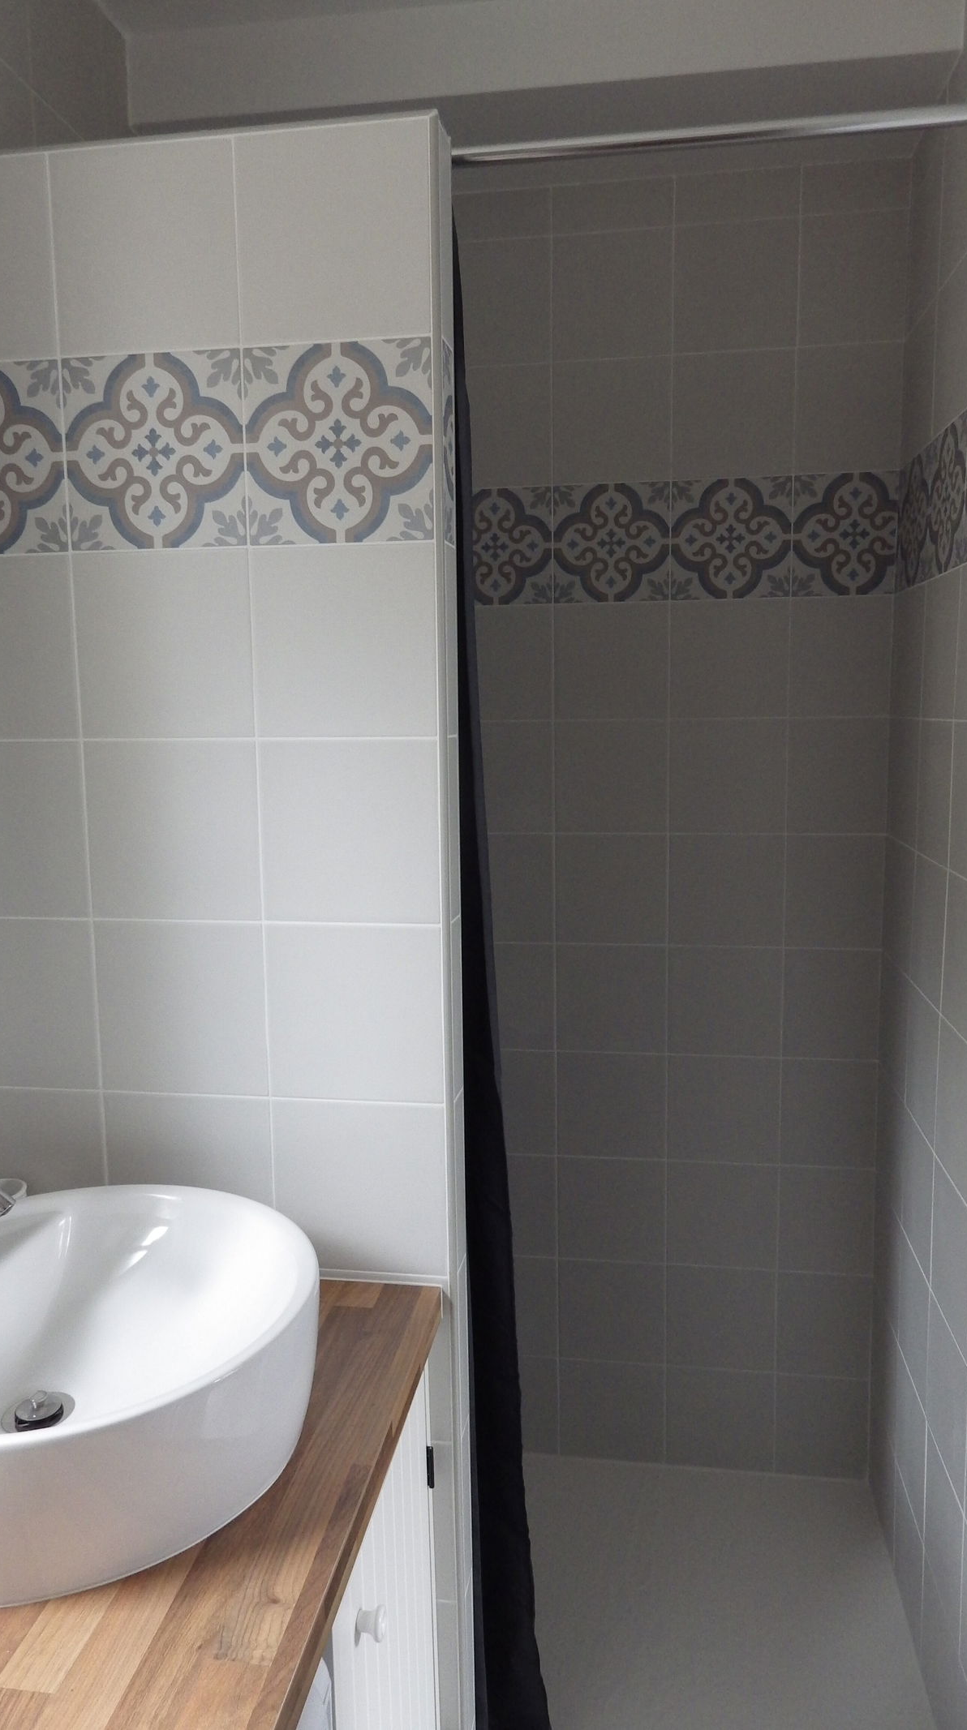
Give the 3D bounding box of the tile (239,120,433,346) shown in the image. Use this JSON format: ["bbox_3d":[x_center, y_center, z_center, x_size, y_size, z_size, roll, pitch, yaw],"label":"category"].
[{"bbox_3d":[-0.150,-0.630,1.106,0.199,0.200,0.010,1,8,8],"label":"tile"}]

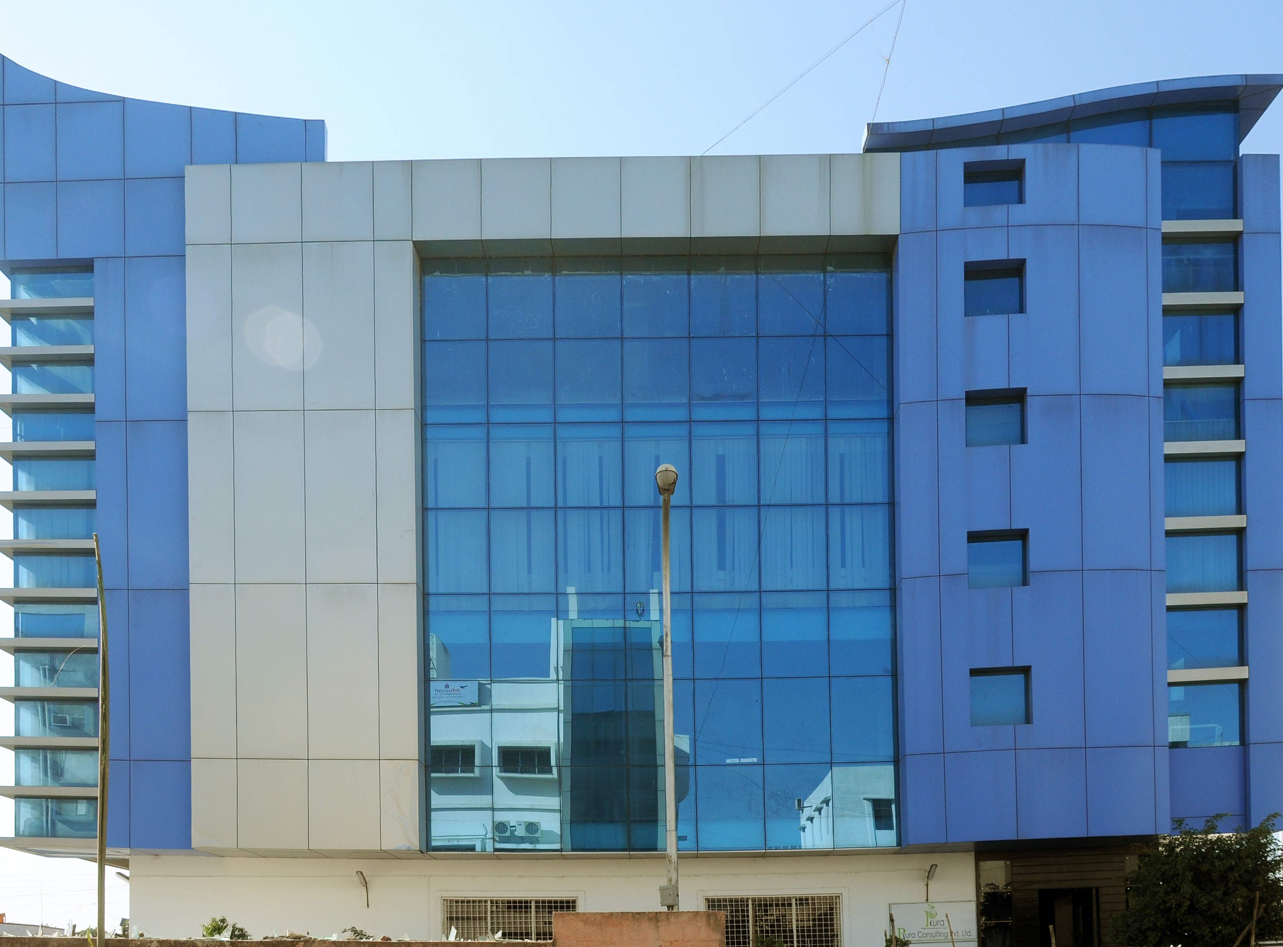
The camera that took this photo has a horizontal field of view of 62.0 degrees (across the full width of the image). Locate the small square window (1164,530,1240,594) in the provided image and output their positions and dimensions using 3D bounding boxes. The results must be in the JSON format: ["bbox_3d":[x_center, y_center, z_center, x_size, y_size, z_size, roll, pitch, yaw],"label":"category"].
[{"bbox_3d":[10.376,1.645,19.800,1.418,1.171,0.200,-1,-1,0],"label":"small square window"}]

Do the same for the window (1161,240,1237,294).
[{"bbox_3d":[10.529,-3.909,20.150,1.446,1.069,0.200,-1,0,1],"label":"window"}]

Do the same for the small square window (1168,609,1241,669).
[{"bbox_3d":[10.613,3.110,20.150,1.404,1.194,0.200,-1,0,1],"label":"small square window"}]

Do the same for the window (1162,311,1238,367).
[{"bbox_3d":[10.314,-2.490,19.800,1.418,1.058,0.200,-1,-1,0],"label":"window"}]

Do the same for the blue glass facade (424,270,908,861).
[{"bbox_3d":[0.363,1.539,20.500,9.132,11.389,0.300,-1,0,1],"label":"blue glass facade"}]

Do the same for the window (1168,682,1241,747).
[{"bbox_3d":[10.634,4.550,20.150,1.362,1.215,0.200,-1,0,1],"label":"window"}]

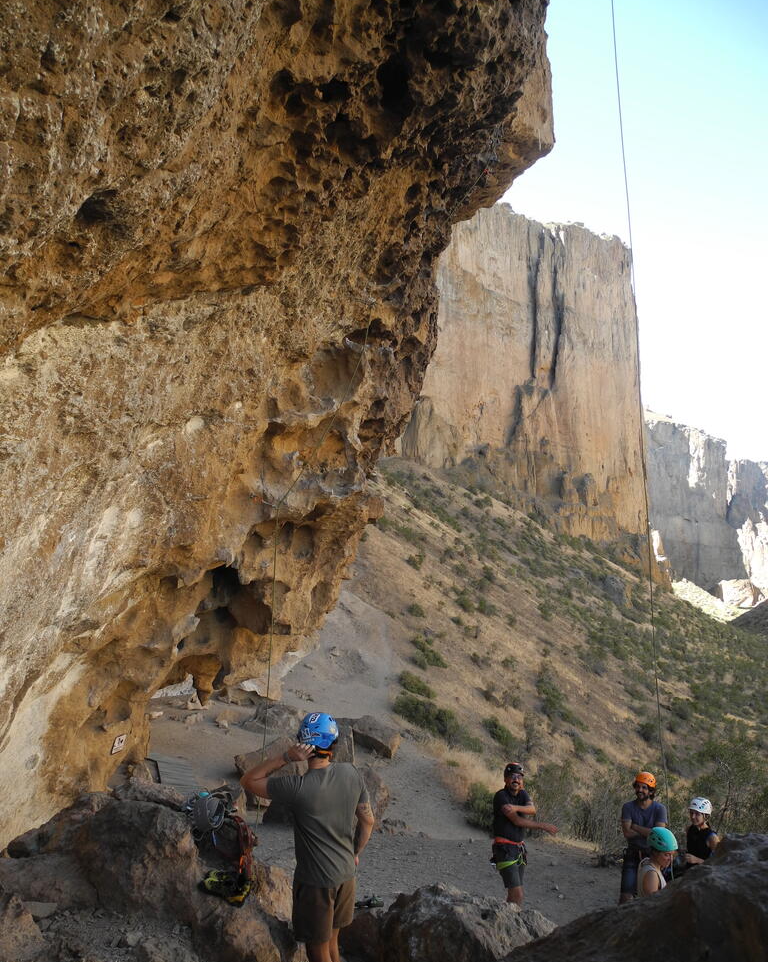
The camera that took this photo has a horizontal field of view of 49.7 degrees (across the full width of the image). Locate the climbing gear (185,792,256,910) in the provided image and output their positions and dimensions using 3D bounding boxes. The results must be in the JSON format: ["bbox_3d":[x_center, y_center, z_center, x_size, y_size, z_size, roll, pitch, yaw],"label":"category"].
[{"bbox_3d":[-1.013,2.244,5.100,0.420,0.600,0.360,5,-14,-17],"label":"climbing gear"}]

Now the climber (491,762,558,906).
[{"bbox_3d":[1.425,3.760,8.292,0.540,1.780,0.540,11,-16,-38],"label":"climber"}]

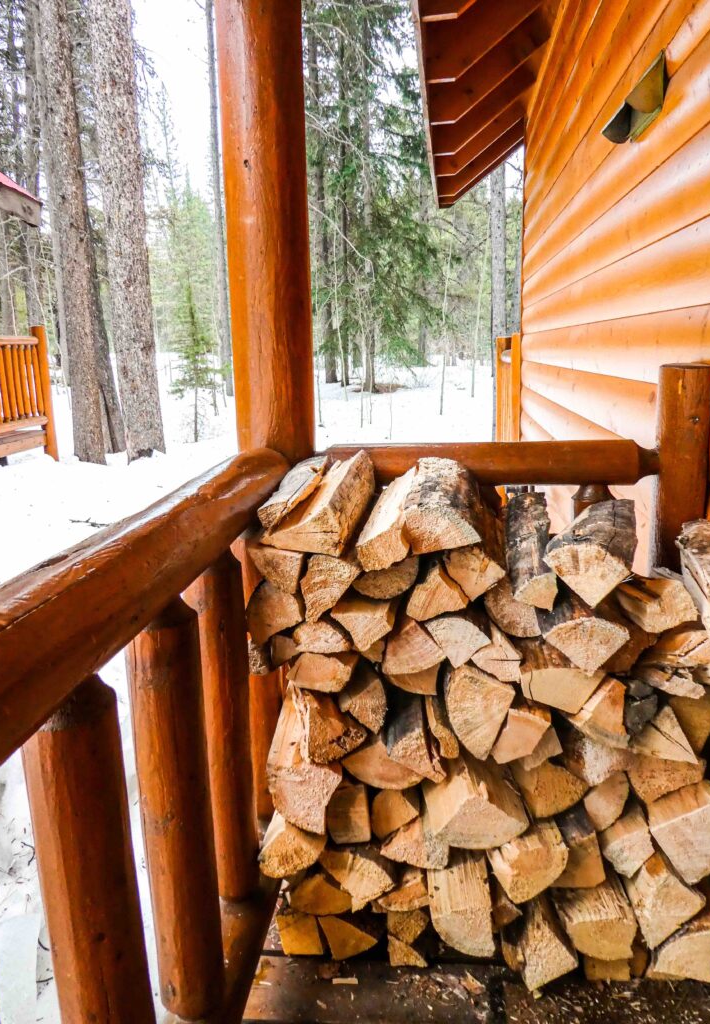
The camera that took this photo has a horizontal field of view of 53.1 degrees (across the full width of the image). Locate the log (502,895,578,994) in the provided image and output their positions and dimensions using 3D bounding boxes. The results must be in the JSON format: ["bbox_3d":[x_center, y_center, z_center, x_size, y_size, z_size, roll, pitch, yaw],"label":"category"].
[{"bbox_3d":[0.351,0.689,1.385,0.099,0.167,0.410,0,13,8],"label":"log"}]

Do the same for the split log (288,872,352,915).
[{"bbox_3d":[-0.038,0.645,1.483,0.118,0.089,0.410,0,13,8],"label":"split log"}]

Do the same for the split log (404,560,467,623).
[{"bbox_3d":[0.164,0.088,1.333,0.097,0.097,0.380,0,13,9],"label":"split log"}]

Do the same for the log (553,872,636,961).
[{"bbox_3d":[0.428,0.653,1.349,0.114,0.091,0.390,0,13,7],"label":"log"}]

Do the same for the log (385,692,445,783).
[{"bbox_3d":[0.117,0.373,1.395,0.100,0.102,0.380,-1,13,4],"label":"log"}]

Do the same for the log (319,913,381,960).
[{"bbox_3d":[0.016,0.718,1.476,0.117,0.101,0.410,0,13,8],"label":"log"}]

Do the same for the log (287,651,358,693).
[{"bbox_3d":[-0.034,0.231,1.392,0.118,0.074,0.380,0,13,7],"label":"log"}]

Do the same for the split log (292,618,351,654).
[{"bbox_3d":[-0.030,0.170,1.436,0.102,0.061,0.420,0,13,7],"label":"split log"}]

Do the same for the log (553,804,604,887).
[{"bbox_3d":[0.394,0.541,1.364,0.093,0.099,0.380,0,13,7],"label":"log"}]

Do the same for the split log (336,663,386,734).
[{"bbox_3d":[0.037,0.272,1.378,0.082,0.118,0.400,0,13,7],"label":"split log"}]

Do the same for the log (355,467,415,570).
[{"bbox_3d":[0.089,-0.005,1.369,0.089,0.096,0.420,1,16,11],"label":"log"}]

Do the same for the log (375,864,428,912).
[{"bbox_3d":[0.110,0.627,1.448,0.092,0.072,0.410,0,13,8],"label":"log"}]

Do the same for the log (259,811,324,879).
[{"bbox_3d":[-0.091,0.576,1.479,0.123,0.118,0.380,0,13,7],"label":"log"}]

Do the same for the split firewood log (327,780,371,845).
[{"bbox_3d":[0.013,0.505,1.463,0.083,0.132,0.370,0,13,7],"label":"split firewood log"}]

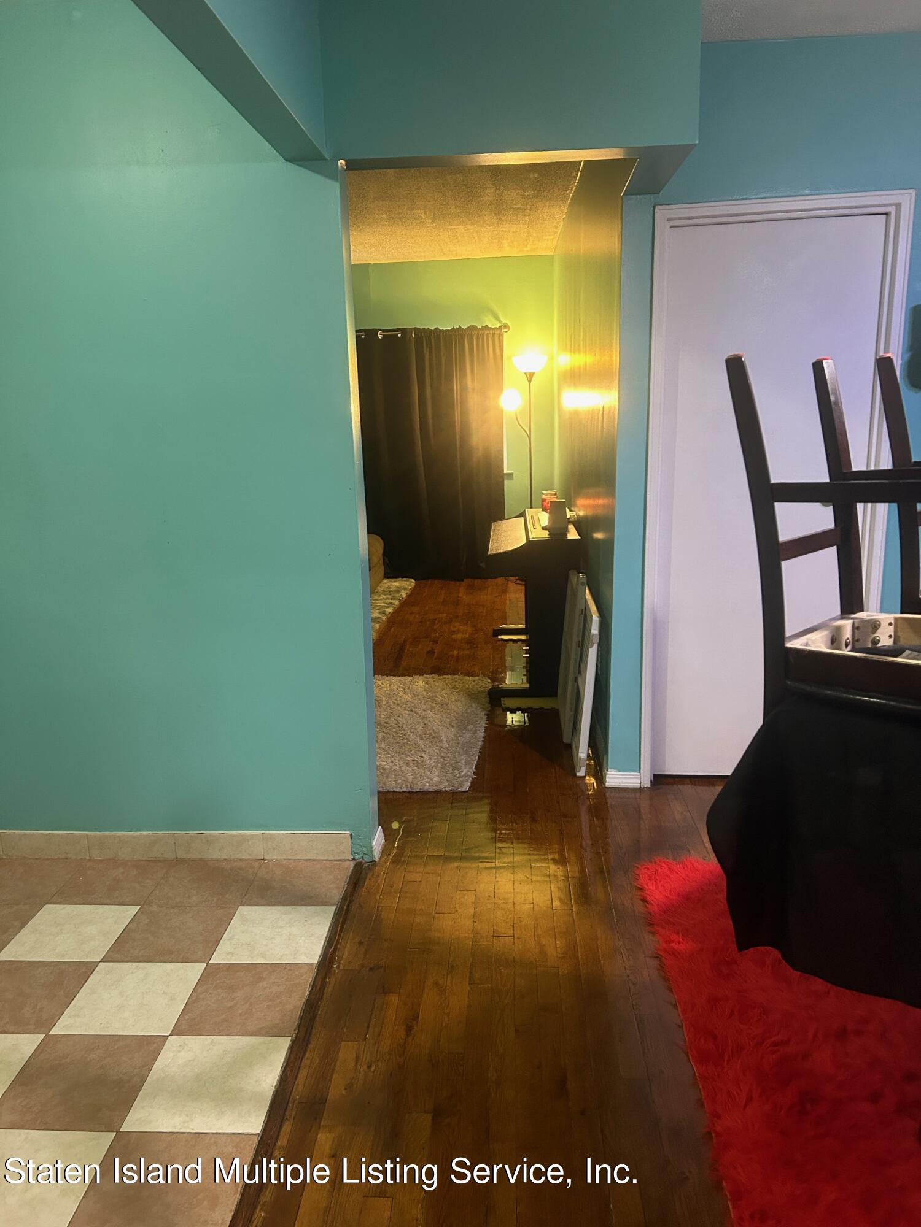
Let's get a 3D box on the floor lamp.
[{"bbox_3d":[0.508,-1.092,7.292,0.380,1.820,0.290,-1,13,4],"label":"floor lamp"}]

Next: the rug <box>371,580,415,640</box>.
[{"bbox_3d":[-1.183,-0.027,6.836,1.400,0.040,2.300,0,13,5],"label":"rug"}]

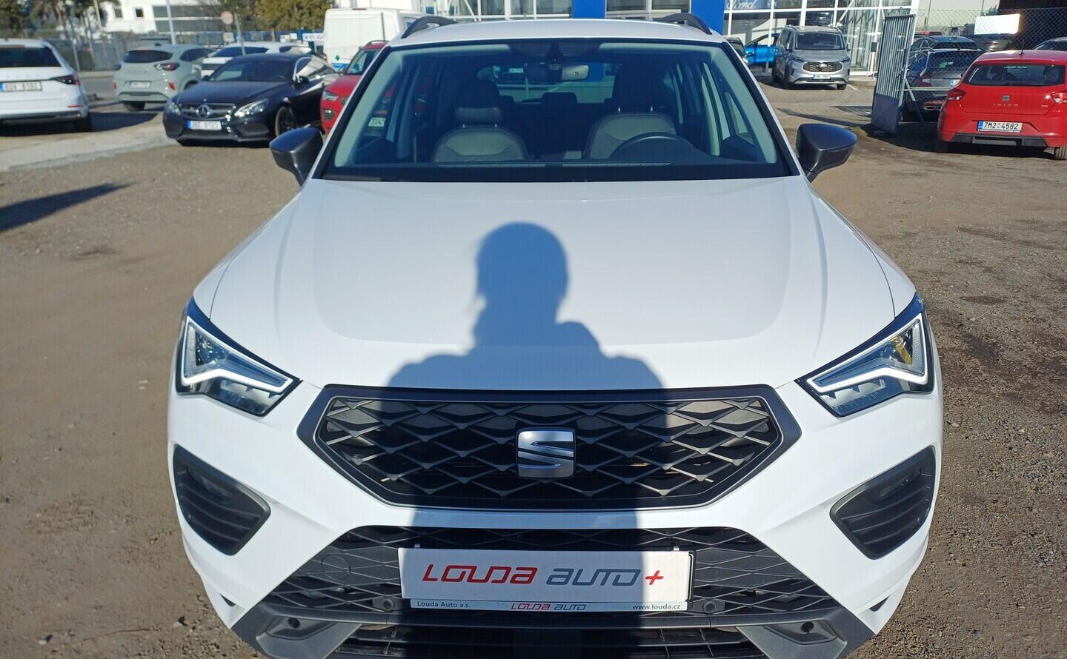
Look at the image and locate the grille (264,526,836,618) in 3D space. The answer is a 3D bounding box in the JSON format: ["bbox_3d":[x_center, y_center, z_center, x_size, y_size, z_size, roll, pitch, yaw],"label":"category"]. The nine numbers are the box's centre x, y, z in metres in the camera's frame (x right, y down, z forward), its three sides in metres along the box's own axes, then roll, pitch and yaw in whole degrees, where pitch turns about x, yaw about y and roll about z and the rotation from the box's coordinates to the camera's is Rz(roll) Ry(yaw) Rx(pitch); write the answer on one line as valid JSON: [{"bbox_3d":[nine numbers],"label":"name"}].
[{"bbox_3d":[0.025,0.441,1.440,1.100,0.200,0.110,0,21,2],"label":"grille"}]

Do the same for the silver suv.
[{"bbox_3d":[9.230,-9.107,25.848,1.860,1.850,4.500,3,21,9],"label":"silver suv"}]

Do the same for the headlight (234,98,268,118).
[{"bbox_3d":[-4.102,-3.212,11.242,0.360,0.210,0.380,2,21,7],"label":"headlight"}]

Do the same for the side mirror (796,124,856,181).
[{"bbox_3d":[0.973,-0.604,2.622,0.205,0.190,0.150,0,21,2],"label":"side mirror"}]

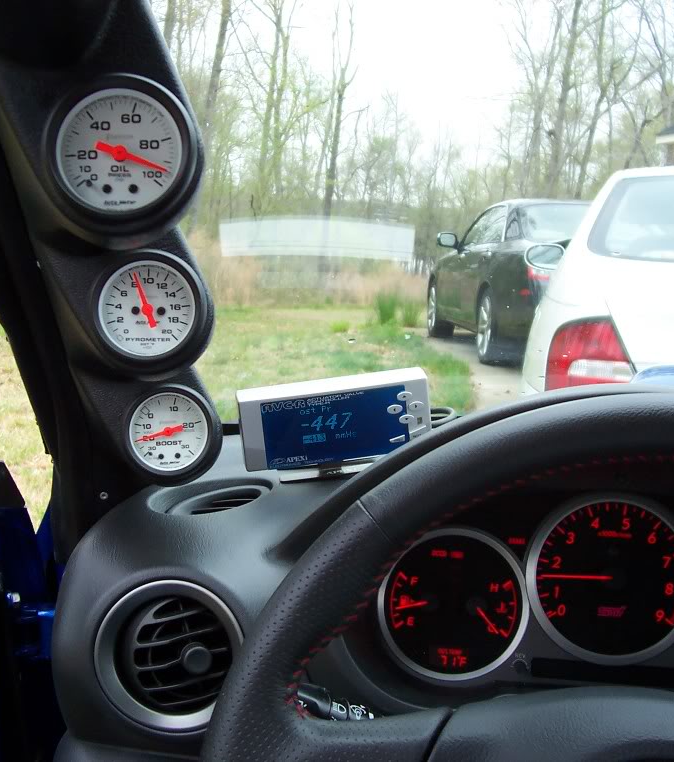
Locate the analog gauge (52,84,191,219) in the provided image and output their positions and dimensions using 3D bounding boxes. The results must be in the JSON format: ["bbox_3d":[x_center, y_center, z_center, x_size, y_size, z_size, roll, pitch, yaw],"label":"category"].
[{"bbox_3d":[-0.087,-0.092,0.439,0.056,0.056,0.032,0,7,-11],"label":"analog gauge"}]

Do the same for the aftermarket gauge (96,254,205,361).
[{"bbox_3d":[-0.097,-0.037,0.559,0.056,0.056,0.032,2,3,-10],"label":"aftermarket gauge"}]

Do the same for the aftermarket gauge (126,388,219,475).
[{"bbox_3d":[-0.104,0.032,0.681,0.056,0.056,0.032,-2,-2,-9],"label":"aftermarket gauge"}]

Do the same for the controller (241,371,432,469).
[{"bbox_3d":[-0.001,0.026,0.707,0.121,0.050,0.022,-7,21,-5],"label":"controller"}]

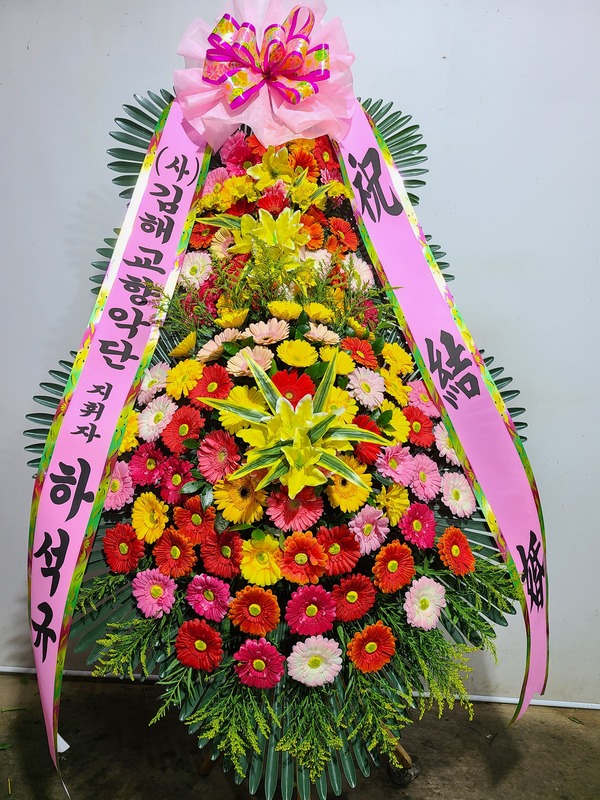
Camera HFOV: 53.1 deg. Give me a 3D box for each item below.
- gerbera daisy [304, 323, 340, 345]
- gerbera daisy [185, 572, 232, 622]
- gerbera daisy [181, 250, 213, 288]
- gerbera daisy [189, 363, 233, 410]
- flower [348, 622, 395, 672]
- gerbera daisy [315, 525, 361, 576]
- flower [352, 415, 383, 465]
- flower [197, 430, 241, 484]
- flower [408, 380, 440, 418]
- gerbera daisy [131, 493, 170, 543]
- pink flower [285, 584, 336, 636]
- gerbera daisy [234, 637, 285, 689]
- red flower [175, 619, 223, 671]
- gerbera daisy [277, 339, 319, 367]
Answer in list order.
[{"bbox_3d":[0.052,-0.155,1.482,0.099,0.035,0.099,-6,40,-37],"label":"gerbera daisy"},{"bbox_3d":[-0.185,0.409,1.249,0.107,0.107,0.035,4,4,28],"label":"gerbera daisy"},{"bbox_3d":[-0.275,-0.347,1.619,0.105,0.105,0.042,1,-5,19],"label":"gerbera daisy"},{"bbox_3d":[-0.190,-0.029,1.290,0.107,0.107,0.037,3,-16,17],"label":"gerbera daisy"},{"bbox_3d":[0.155,0.533,1.300,0.110,0.112,0.036,-2,-16,-13],"label":"flower"},{"bbox_3d":[0.081,0.316,1.260,0.107,0.107,0.038,0,-8,-11],"label":"gerbera daisy"},{"bbox_3d":[0.131,0.086,1.257,0.035,0.106,0.106,-19,-7,42],"label":"flower"},{"bbox_3d":[-0.167,0.118,1.230,0.111,0.111,0.040,4,-4,25],"label":"flower"},{"bbox_3d":[0.307,-0.001,1.470,0.102,0.104,0.038,-4,-23,-22],"label":"flower"},{"bbox_3d":[-0.307,0.247,1.259,0.107,0.107,0.042,2,-11,27],"label":"gerbera daisy"},{"bbox_3d":[0.024,0.438,1.250,0.105,0.105,0.037,1,-12,-1],"label":"pink flower"},{"bbox_3d":[-0.087,0.564,1.290,0.108,0.108,0.036,-1,-20,-4],"label":"gerbera daisy"},{"bbox_3d":[-0.203,0.505,1.240,0.109,0.109,0.035,3,-9,23],"label":"red flower"},{"bbox_3d":[-0.006,-0.103,1.414,0.100,0.035,0.100,-1,43,-4],"label":"gerbera daisy"}]

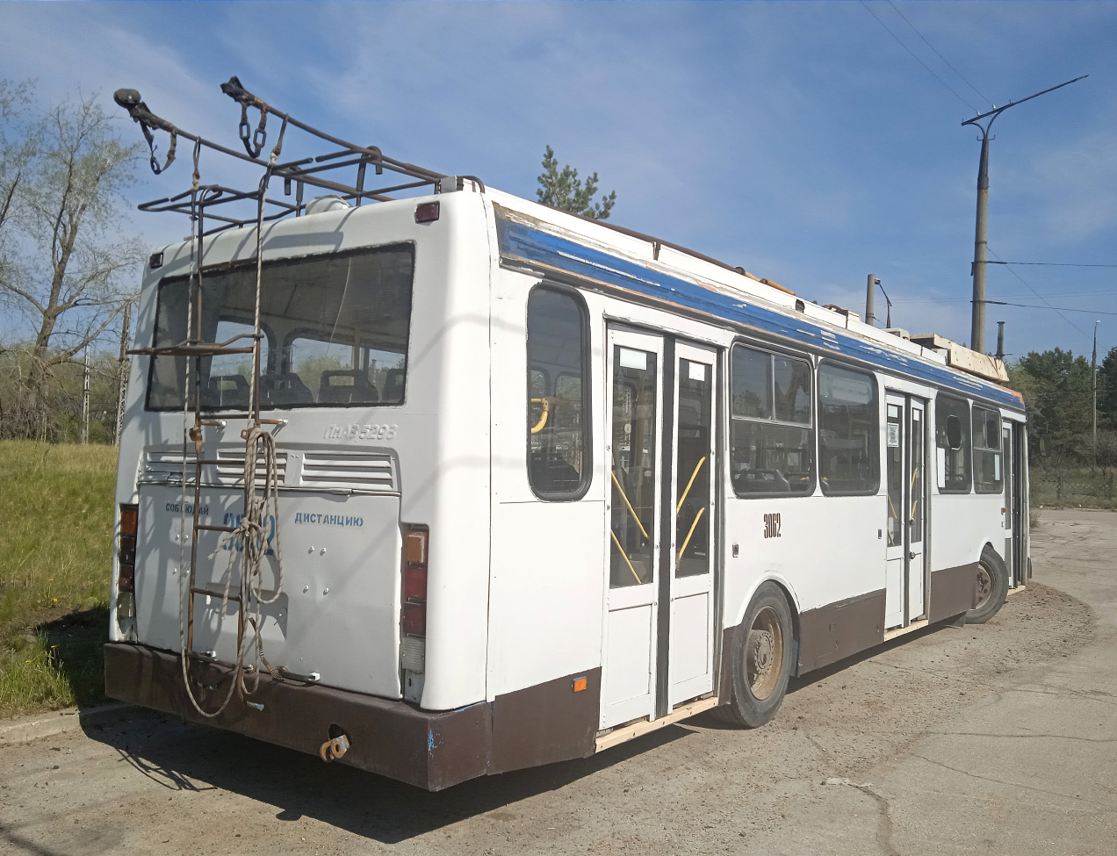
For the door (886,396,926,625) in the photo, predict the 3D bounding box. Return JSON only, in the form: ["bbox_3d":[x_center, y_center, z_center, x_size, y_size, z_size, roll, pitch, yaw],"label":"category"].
[{"bbox_3d":[3.075,0.738,8.225,0.060,1.996,1.159,-1,-3,37],"label":"door"}]

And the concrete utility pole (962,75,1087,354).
[{"bbox_3d":[10.482,-2.418,21.032,0.450,10.500,3.030,4,-3,-30],"label":"concrete utility pole"}]

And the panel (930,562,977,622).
[{"bbox_3d":[4.003,1.639,9.352,0.050,0.469,1.812,-1,-3,37],"label":"panel"}]

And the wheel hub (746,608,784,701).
[{"bbox_3d":[1.243,1.442,5.966,0.200,0.600,0.600,-1,-3,37],"label":"wheel hub"}]

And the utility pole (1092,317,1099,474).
[{"bbox_3d":[31.978,-1.461,55.000,0.350,10.000,0.600,-1,-3,30],"label":"utility pole"}]

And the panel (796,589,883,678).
[{"bbox_3d":[2.135,1.504,6.921,0.050,0.426,1.744,-1,-3,37],"label":"panel"}]

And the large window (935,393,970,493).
[{"bbox_3d":[4.014,0.165,9.406,0.050,1.011,1.369,-1,-3,37],"label":"large window"}]

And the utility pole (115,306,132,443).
[{"bbox_3d":[-22.646,-2.295,48.000,0.400,9.000,0.400,6,-3,-25],"label":"utility pole"}]

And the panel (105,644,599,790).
[{"bbox_3d":[-1.153,1.351,4.786,2.500,0.370,1.130,-2,-4,37],"label":"panel"}]

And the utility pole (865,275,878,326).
[{"bbox_3d":[11.437,-1.130,33.782,0.420,9.016,0.420,1,-3,0],"label":"utility pole"}]

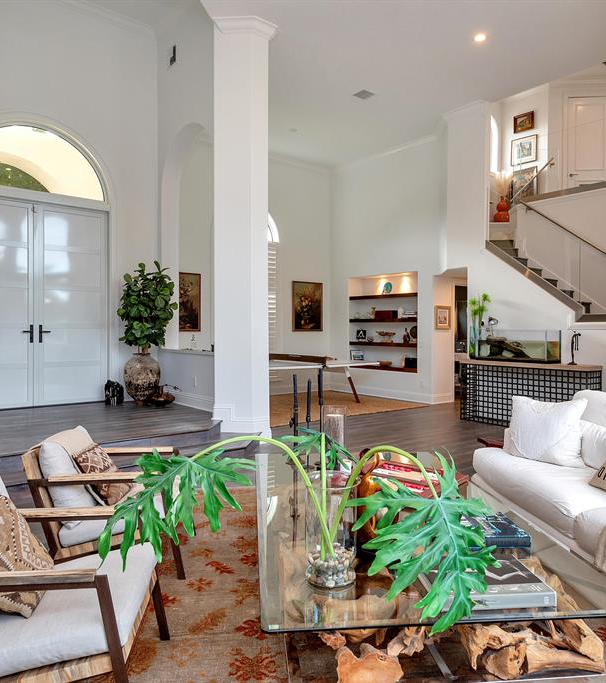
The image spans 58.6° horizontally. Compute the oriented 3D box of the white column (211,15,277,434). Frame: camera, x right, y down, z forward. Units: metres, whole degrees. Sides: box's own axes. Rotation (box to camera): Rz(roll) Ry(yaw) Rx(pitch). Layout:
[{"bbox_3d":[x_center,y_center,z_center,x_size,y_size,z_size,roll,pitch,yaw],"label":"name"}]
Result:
[{"bbox_3d":[-0.727,-1.380,6.600,0.700,5.000,0.600,0,1,5],"label":"white column"}]

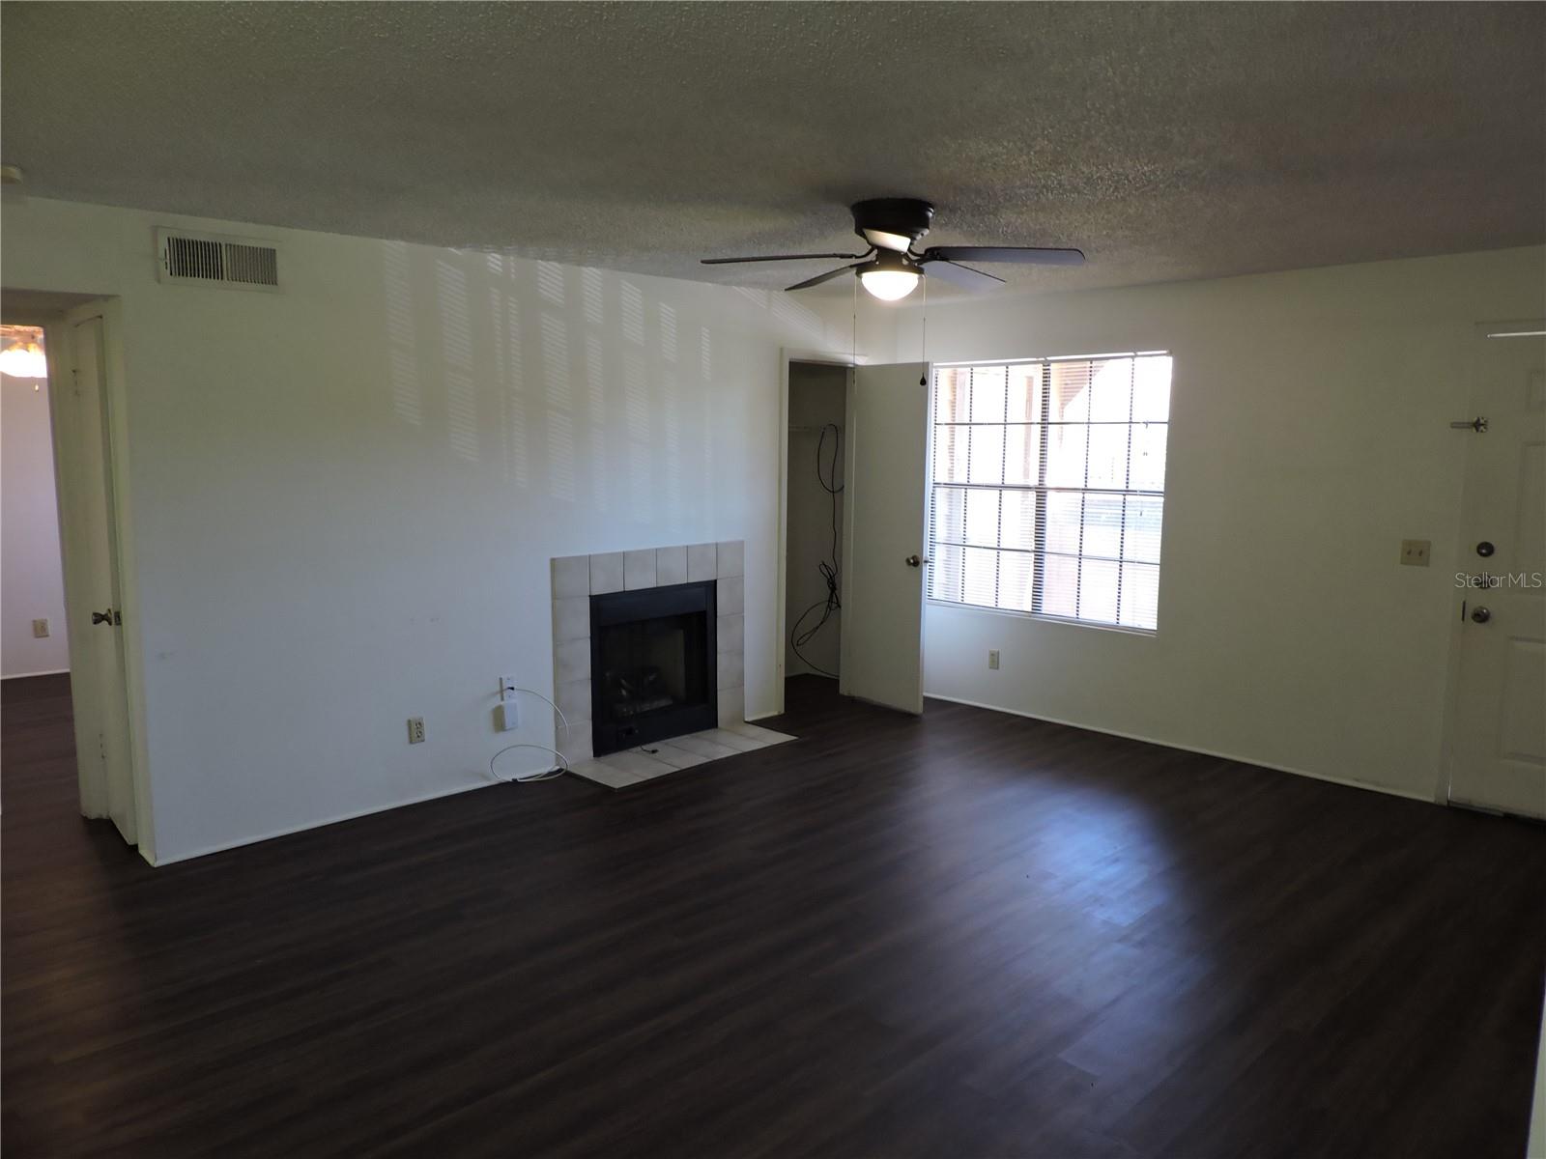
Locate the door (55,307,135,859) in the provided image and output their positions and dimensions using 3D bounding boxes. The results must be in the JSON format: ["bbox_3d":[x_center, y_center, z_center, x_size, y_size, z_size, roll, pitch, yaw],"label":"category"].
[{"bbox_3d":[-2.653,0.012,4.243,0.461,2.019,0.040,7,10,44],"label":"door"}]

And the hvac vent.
[{"bbox_3d":[-2.038,-1.177,3.976,0.030,0.193,0.428,7,10,44],"label":"hvac vent"}]

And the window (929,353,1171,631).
[{"bbox_3d":[1.513,-0.514,6.106,1.487,1.439,0.045,7,10,44],"label":"window"}]

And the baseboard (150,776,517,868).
[{"bbox_3d":[-1.741,0.998,4.576,0.016,0.038,1.612,7,10,44],"label":"baseboard"}]

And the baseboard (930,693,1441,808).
[{"bbox_3d":[1.860,0.854,5.875,3.085,0.040,0.016,7,10,44],"label":"baseboard"}]

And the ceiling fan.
[{"bbox_3d":[0.417,-1.125,3.733,1.310,0.330,1.280,1,7,6],"label":"ceiling fan"}]

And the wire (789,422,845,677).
[{"bbox_3d":[0.296,-0.194,7.205,0.360,1.698,0.170,7,10,44],"label":"wire"}]

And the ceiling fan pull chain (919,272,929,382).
[{"bbox_3d":[0.526,-0.879,3.756,0.022,0.385,0.022,1,7,6],"label":"ceiling fan pull chain"}]

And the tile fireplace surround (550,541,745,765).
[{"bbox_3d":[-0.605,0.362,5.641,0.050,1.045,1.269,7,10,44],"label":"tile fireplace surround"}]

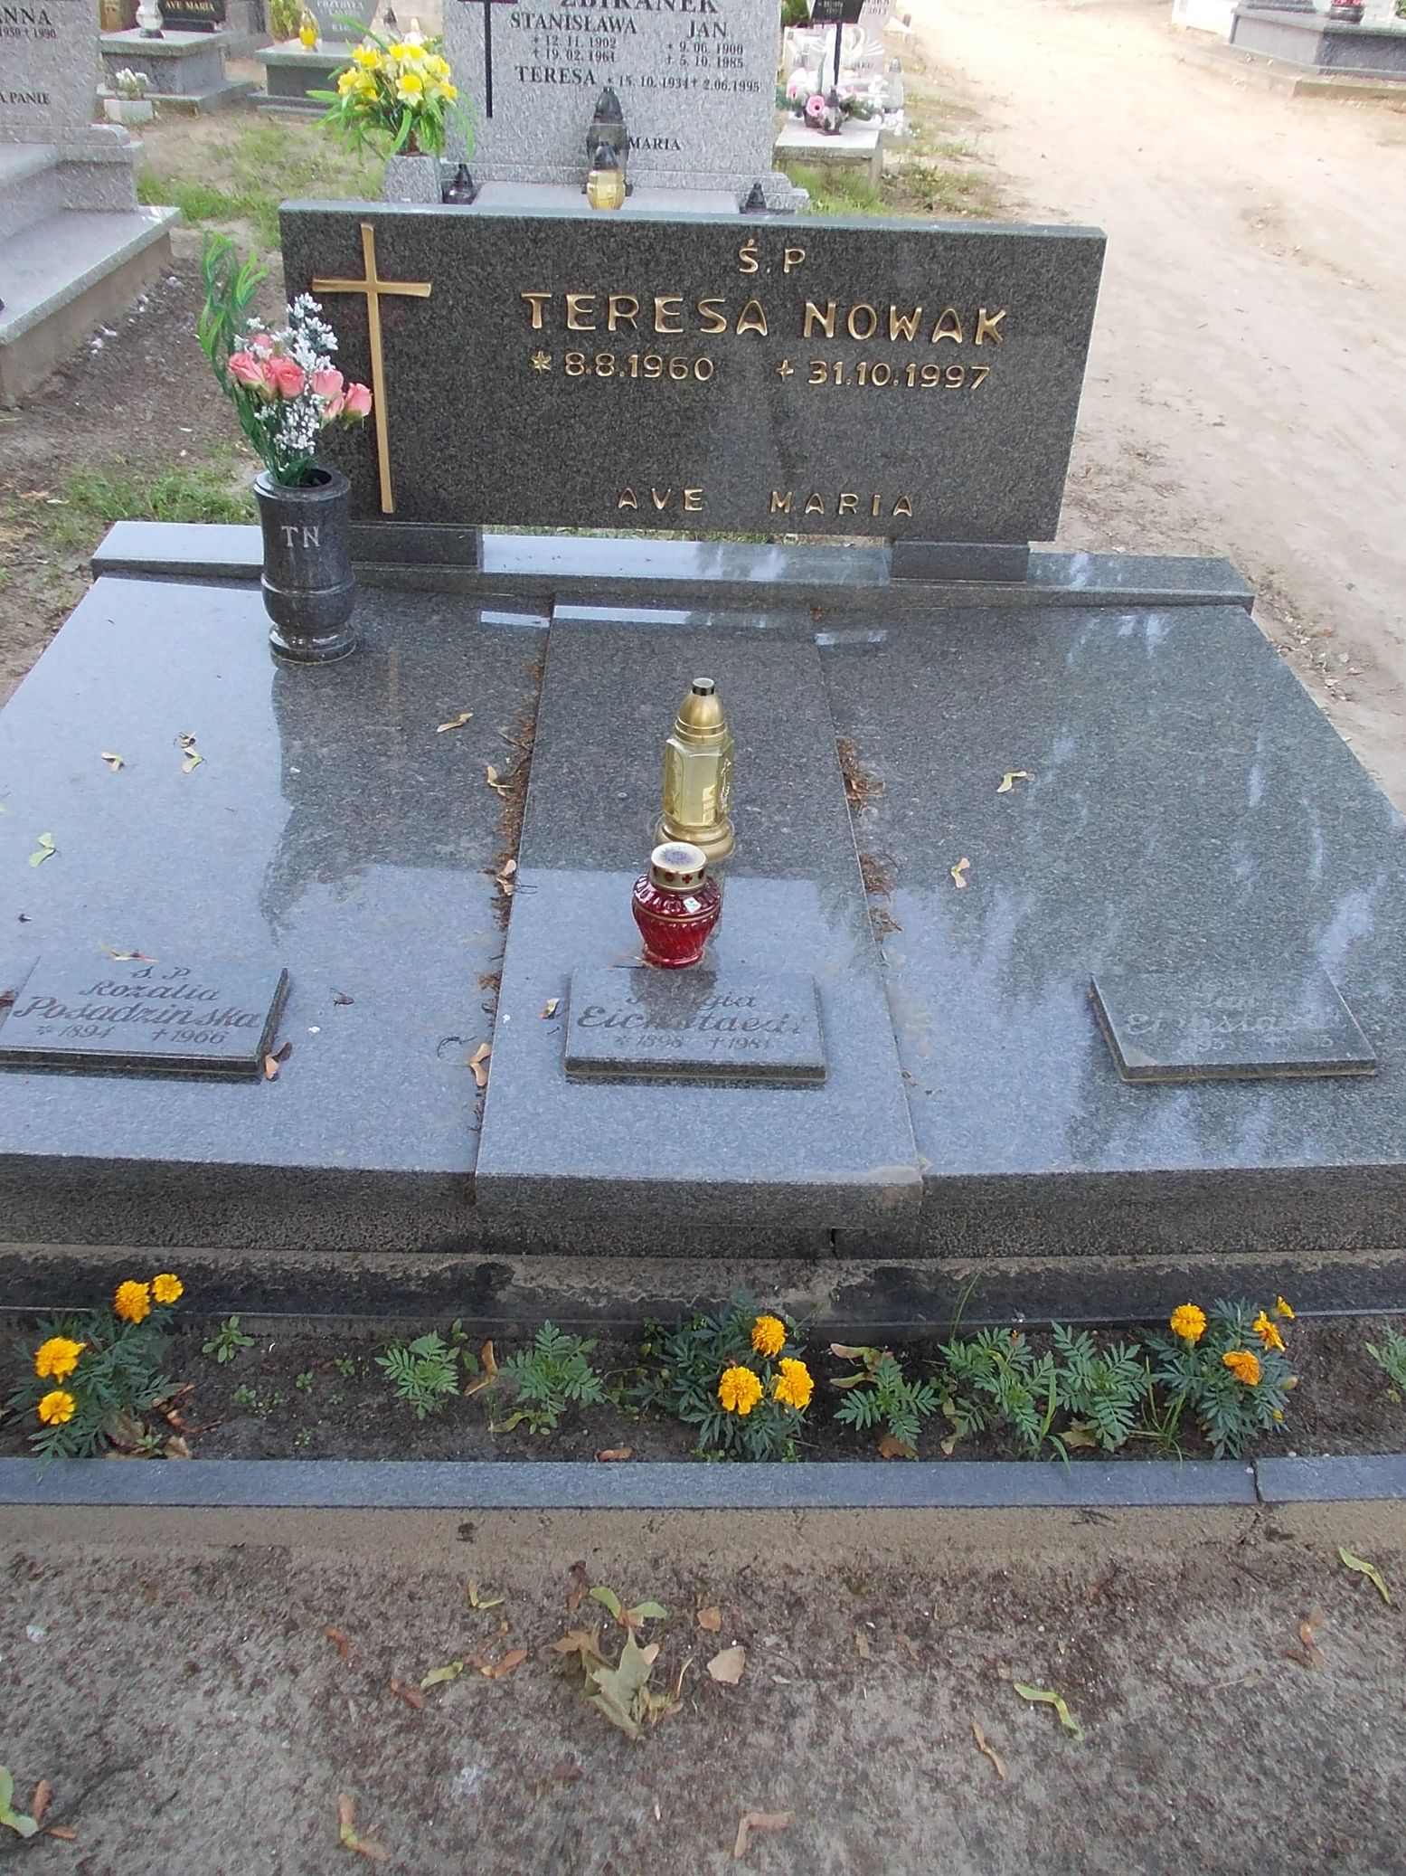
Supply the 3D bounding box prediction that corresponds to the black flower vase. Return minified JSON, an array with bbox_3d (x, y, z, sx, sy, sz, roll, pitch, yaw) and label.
[{"bbox_3d":[-0.720,-0.678,2.772,0.166,0.312,0.166,0,37,-10],"label":"black flower vase"}]

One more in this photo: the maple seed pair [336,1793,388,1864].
[{"bbox_3d":[-0.290,0.750,1.271,0.023,0.009,0.071,-26,44,-34],"label":"maple seed pair"}]

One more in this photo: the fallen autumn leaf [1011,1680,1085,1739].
[{"bbox_3d":[0.336,0.736,1.457,0.078,0.012,0.027,29,41,34],"label":"fallen autumn leaf"}]

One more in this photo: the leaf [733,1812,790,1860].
[{"bbox_3d":[0.048,0.790,1.350,0.064,0.010,0.027,-17,38,-28],"label":"leaf"}]

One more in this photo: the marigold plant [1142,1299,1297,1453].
[{"bbox_3d":[0.578,0.490,1.692,0.155,0.140,0.140,1,33,-3],"label":"marigold plant"}]

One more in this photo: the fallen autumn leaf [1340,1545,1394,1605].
[{"bbox_3d":[0.699,0.667,1.594,0.021,0.012,0.072,-19,39,-30],"label":"fallen autumn leaf"}]

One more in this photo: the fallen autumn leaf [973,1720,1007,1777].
[{"bbox_3d":[0.266,0.759,1.418,0.010,0.010,0.055,-10,35,-20],"label":"fallen autumn leaf"}]

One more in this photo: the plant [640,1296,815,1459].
[{"bbox_3d":[0.024,0.480,1.661,0.182,0.140,0.150,1,33,-3],"label":"plant"}]

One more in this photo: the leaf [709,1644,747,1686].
[{"bbox_3d":[0.025,0.706,1.478,0.035,0.010,0.040,9,34,10],"label":"leaf"}]

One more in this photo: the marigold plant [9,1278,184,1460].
[{"bbox_3d":[-0.647,0.461,1.623,0.173,0.150,0.170,1,33,-3],"label":"marigold plant"}]

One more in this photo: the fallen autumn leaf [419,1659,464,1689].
[{"bbox_3d":[-0.250,0.706,1.455,0.046,0.010,0.015,-17,38,-28],"label":"fallen autumn leaf"}]

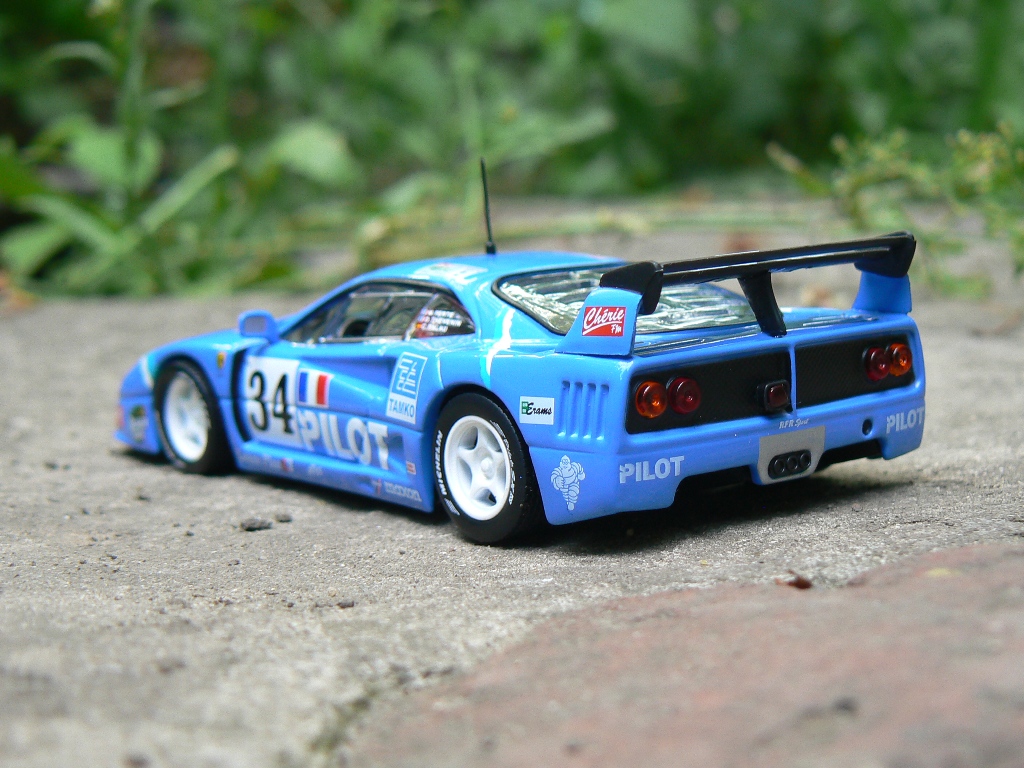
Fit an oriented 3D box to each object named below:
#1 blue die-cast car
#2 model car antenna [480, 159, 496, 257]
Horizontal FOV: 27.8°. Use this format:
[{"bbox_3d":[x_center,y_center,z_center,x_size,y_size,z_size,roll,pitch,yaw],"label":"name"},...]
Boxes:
[{"bbox_3d":[-0.005,-0.003,0.237,0.046,0.028,0.102,-8,10,-38],"label":"blue die-cast car"},{"bbox_3d":[-0.003,-0.020,0.231,0.001,0.011,0.001,-5,4,0],"label":"model car antenna"}]

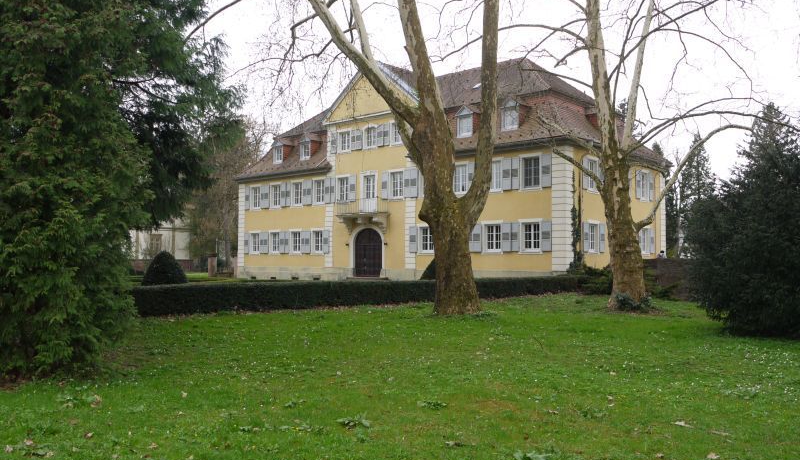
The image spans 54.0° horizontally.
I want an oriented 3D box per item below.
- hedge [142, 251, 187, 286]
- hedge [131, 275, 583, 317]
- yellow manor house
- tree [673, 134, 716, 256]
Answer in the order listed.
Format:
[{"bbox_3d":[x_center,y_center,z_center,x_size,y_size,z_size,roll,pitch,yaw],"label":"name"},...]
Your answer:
[{"bbox_3d":[-9.281,1.764,30.957,1.950,1.874,1.950,-2,-4,44],"label":"hedge"},{"bbox_3d":[0.412,2.347,30.639,1.100,0.850,23.718,-2,-4,42],"label":"hedge"},{"bbox_3d":[1.957,-3.612,56.913,31.537,14.924,13.844,-2,-4,44],"label":"yellow manor house"},{"bbox_3d":[24.748,-1.734,65.715,4.300,12.588,4.300,-2,-4,44],"label":"tree"}]

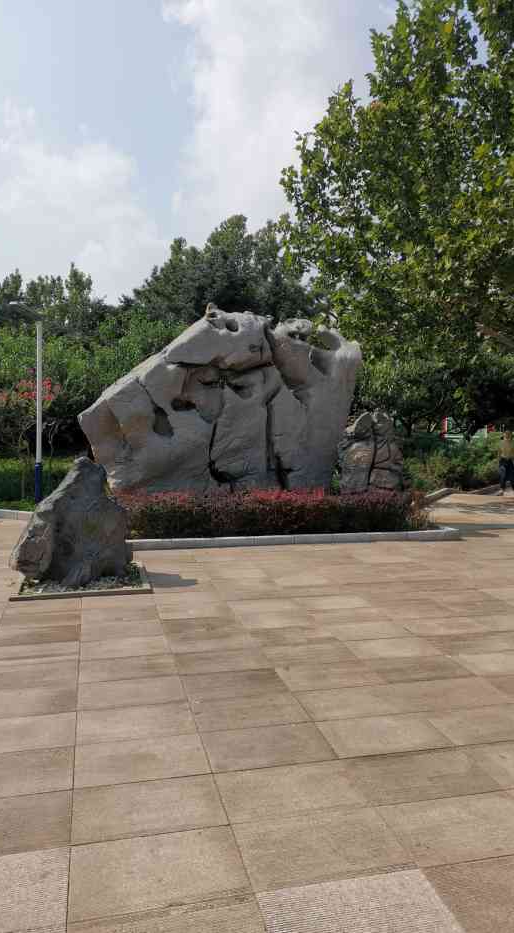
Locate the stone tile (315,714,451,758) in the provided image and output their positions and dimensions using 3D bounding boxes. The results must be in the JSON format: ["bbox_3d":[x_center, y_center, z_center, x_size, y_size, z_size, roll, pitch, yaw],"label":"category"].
[{"bbox_3d":[0.644,1.386,3.590,0.602,0.030,0.415,-1,4,-13],"label":"stone tile"}]

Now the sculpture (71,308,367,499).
[{"bbox_3d":[-0.528,-0.781,10.433,4.150,3.100,1.300,-1,4,-13],"label":"sculpture"}]

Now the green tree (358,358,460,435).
[{"bbox_3d":[4.012,-1.452,18.684,3.200,3.400,3.000,0,4,0],"label":"green tree"}]

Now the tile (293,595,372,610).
[{"bbox_3d":[0.701,1.245,6.318,0.633,0.040,0.423,-1,4,-13],"label":"tile"}]

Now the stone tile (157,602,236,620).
[{"bbox_3d":[-0.518,1.225,5.868,0.614,0.030,0.415,-1,4,-13],"label":"stone tile"}]

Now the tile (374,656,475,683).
[{"bbox_3d":[1.050,1.332,4.539,0.607,0.040,0.406,0,4,-13],"label":"tile"}]

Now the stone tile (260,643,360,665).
[{"bbox_3d":[0.359,1.307,4.795,0.607,0.040,0.406,0,4,-13],"label":"stone tile"}]

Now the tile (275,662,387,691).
[{"bbox_3d":[0.474,1.375,4.530,0.633,0.040,0.423,-1,4,-13],"label":"tile"}]

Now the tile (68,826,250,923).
[{"bbox_3d":[-0.355,1.456,2.504,0.614,0.030,0.415,-1,4,-13],"label":"tile"}]

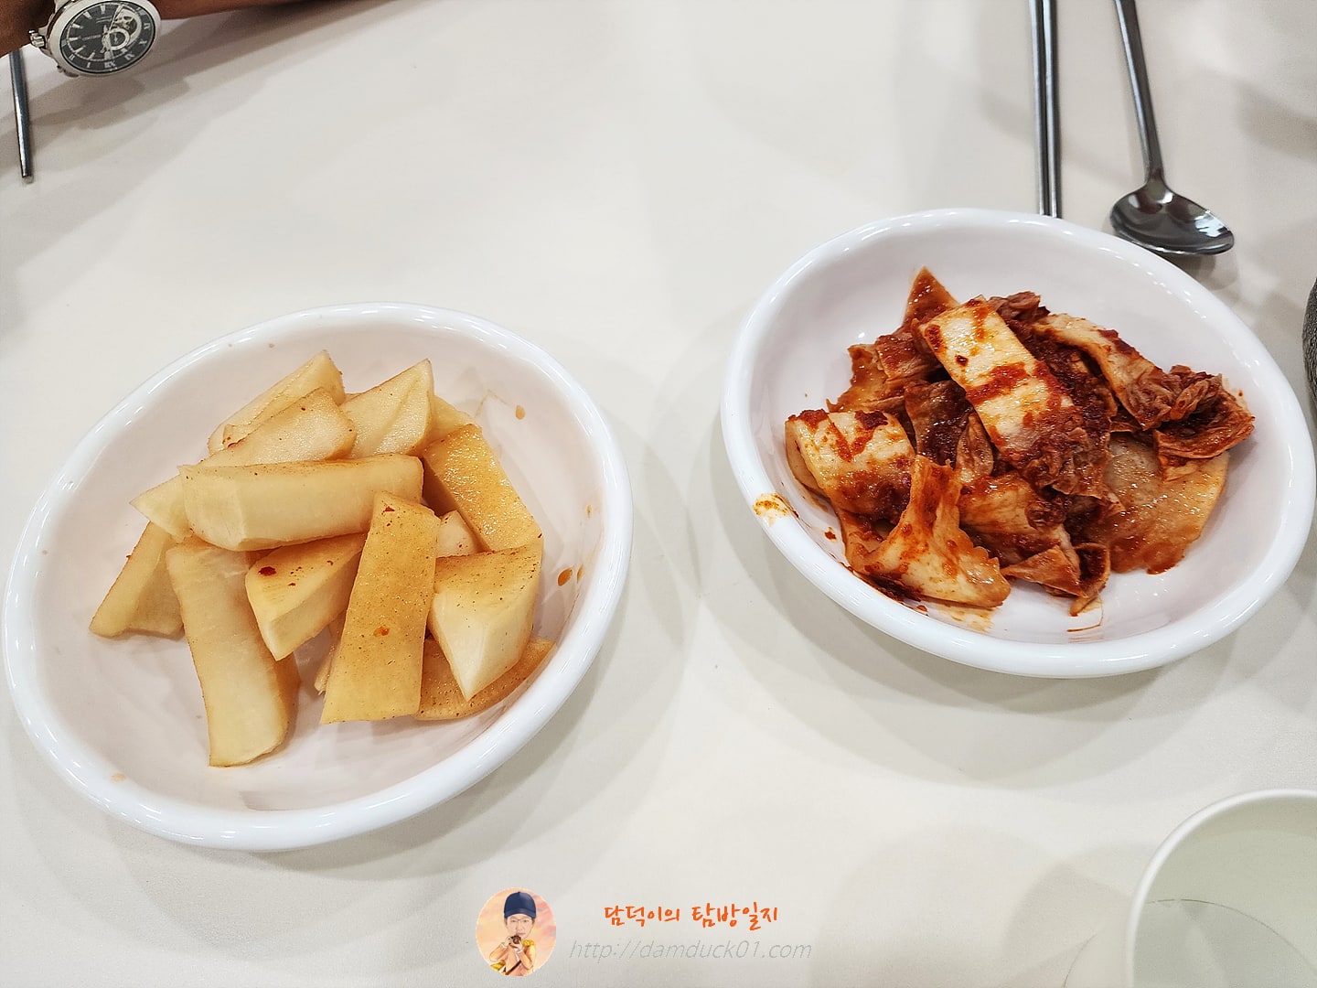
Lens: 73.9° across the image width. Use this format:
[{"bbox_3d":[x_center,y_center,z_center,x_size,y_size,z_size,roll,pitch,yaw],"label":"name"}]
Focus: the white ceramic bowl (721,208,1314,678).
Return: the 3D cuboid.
[{"bbox_3d":[0.097,-0.015,0.258,0.158,0.044,0.158,-1,59,1],"label":"white ceramic bowl"}]

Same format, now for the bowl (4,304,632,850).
[{"bbox_3d":[-0.086,0.019,0.243,0.158,0.044,0.158,-3,59,0],"label":"bowl"}]

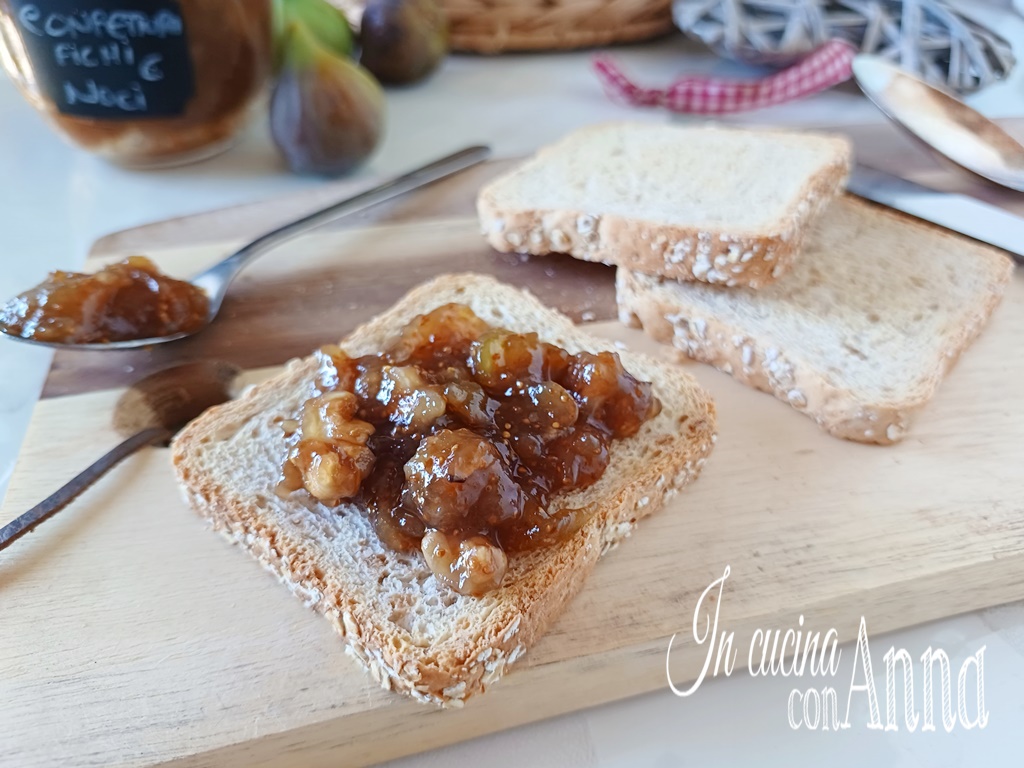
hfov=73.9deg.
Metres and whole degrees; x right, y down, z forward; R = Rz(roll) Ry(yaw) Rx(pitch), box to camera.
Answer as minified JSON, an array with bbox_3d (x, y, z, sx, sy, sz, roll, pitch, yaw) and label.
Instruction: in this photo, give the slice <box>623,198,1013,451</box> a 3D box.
[{"bbox_3d":[0.090,-0.032,0.211,0.090,0.013,0.092,32,50,29],"label":"slice"}]

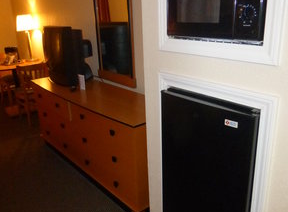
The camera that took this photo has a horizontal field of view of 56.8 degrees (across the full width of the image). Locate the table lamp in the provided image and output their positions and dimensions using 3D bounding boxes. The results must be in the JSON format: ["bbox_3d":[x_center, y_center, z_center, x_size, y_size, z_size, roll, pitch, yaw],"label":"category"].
[{"bbox_3d":[-1.707,-1.006,3.932,0.251,0.656,0.251,-17,24,-37],"label":"table lamp"}]

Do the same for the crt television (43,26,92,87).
[{"bbox_3d":[-0.752,-0.549,2.815,0.409,0.563,0.558,-15,23,-33],"label":"crt television"}]

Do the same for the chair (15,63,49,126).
[{"bbox_3d":[-1.495,-0.187,3.698,0.437,0.828,0.484,-17,24,-37],"label":"chair"}]

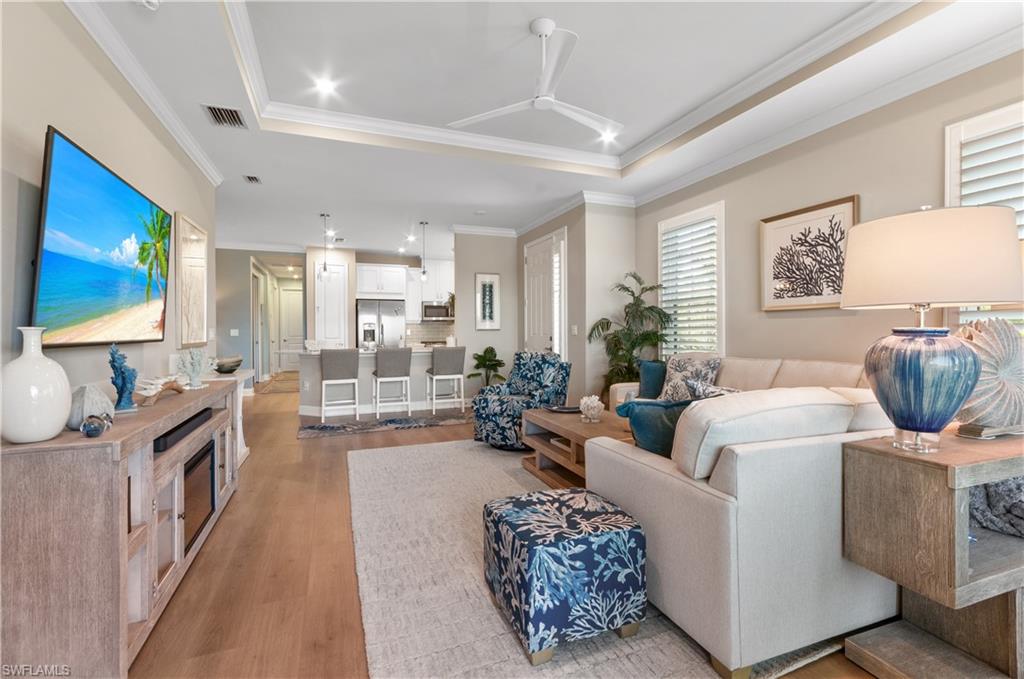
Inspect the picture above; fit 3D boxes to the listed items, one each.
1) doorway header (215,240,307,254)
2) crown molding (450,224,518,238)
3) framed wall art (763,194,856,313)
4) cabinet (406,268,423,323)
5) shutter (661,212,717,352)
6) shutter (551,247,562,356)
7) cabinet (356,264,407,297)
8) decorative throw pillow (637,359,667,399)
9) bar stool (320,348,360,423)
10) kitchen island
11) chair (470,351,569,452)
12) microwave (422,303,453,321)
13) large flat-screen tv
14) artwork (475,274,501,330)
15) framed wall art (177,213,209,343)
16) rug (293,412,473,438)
[{"bbox_3d":[-4.615,-1.697,7.894,1.450,0.170,0.120,-1,2,-23],"label":"doorway header"},{"bbox_3d":[-0.424,-1.811,7.185,1.183,0.115,0.095,-1,1,-23],"label":"crown molding"},{"bbox_3d":[2.365,-0.645,3.422,0.045,0.809,0.753,0,1,-23],"label":"framed wall art"},{"bbox_3d":[-2.130,-0.904,9.089,0.350,1.130,0.330,0,1,-23],"label":"cabinet"},{"bbox_3d":[1.881,-0.490,4.589,0.080,1.660,0.870,0,1,-23],"label":"shutter"},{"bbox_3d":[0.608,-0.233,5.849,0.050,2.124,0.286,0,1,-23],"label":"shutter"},{"bbox_3d":[-2.712,-1.160,8.806,0.944,0.636,0.580,-1,1,-23],"label":"cabinet"},{"bbox_3d":[1.550,0.427,4.600,0.430,0.430,0.150,0,-12,5],"label":"decorative throw pillow"},{"bbox_3d":[-2.325,0.603,5.753,0.461,0.956,0.475,0,1,-23],"label":"bar stool"},{"bbox_3d":[-1.978,0.611,6.394,2.280,0.910,1.000,0,1,-23],"label":"kitchen island"},{"bbox_3d":[0.146,0.672,4.874,0.790,0.950,0.890,0,1,35],"label":"chair"},{"bbox_3d":[-1.626,-0.599,9.387,0.760,0.414,0.400,-1,1,-23],"label":"microwave"},{"bbox_3d":[-2.296,-0.438,2.482,0.050,0.915,1.580,4,-1,-24],"label":"large flat-screen tv"},{"bbox_3d":[-0.375,-0.604,6.858,0.420,0.919,0.030,0,1,-23],"label":"artwork"},{"bbox_3d":[-2.895,-0.492,3.871,0.040,1.130,0.780,-1,1,-23],"label":"framed wall art"},{"bbox_3d":[-1.424,1.079,5.463,2.319,0.012,0.767,0,1,-23],"label":"rug"}]

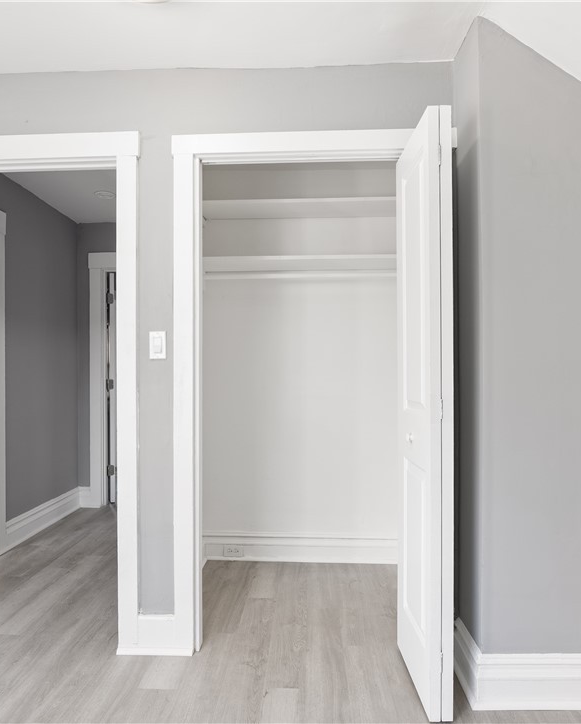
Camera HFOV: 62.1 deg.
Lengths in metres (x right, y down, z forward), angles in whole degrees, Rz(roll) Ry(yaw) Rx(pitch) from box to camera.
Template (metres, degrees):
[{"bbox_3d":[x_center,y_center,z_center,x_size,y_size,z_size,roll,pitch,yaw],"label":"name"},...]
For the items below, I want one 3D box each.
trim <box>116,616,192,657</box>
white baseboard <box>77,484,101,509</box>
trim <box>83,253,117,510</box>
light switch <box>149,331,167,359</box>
[{"bbox_3d":[-0.553,1.113,1.975,0.305,0.160,0.035,0,0,2],"label":"trim"},{"bbox_3d":[-1.718,1.157,4.120,0.195,0.178,0.035,0,0,2],"label":"white baseboard"},{"bbox_3d":[-1.270,0.165,4.160,0.900,2.180,0.130,0,0,2],"label":"trim"},{"bbox_3d":[-0.544,-0.067,1.980,0.071,0.117,0.014,0,0,2],"label":"light switch"}]

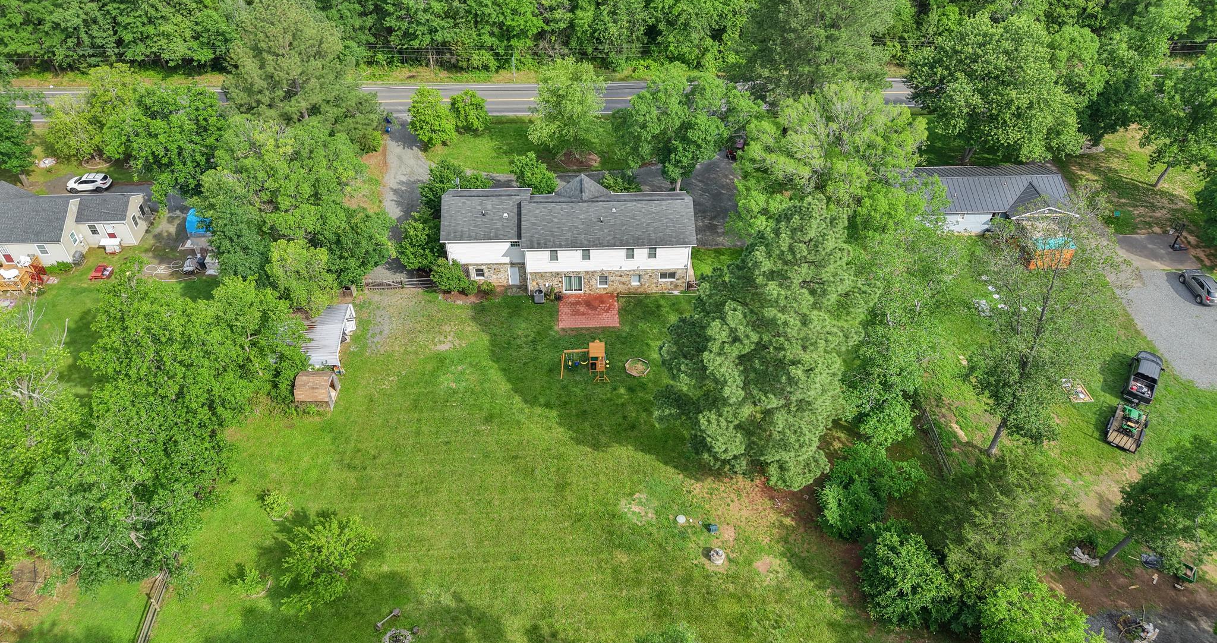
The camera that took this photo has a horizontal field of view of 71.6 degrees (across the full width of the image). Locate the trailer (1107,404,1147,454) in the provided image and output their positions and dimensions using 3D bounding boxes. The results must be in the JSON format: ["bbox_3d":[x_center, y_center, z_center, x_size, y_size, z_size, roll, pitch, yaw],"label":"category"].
[{"bbox_3d":[41.131,8.046,66.524,2.250,1.650,5.200,26,49,26],"label":"trailer"}]

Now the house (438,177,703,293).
[{"bbox_3d":[-3.862,-8.809,81.518,23.449,7.545,10.179,-1,43,-2],"label":"house"}]

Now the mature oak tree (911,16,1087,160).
[{"bbox_3d":[40.900,-24.285,90.594,17.000,16.800,17.000,0,42,0],"label":"mature oak tree"}]

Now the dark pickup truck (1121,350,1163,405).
[{"bbox_3d":[45.106,4.649,71.014,2.050,1.900,5.850,25,48,23],"label":"dark pickup truck"}]

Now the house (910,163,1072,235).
[{"bbox_3d":[39.200,-13.259,87.813,16.400,4.300,10.000,-2,43,-2],"label":"house"}]

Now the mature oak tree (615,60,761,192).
[{"bbox_3d":[7.800,-19.138,86.902,14.500,14.200,14.500,0,42,0],"label":"mature oak tree"}]

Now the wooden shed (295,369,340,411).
[{"bbox_3d":[-23.963,5.404,69.654,2.850,2.800,2.800,1,43,1],"label":"wooden shed"}]

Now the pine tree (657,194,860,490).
[{"bbox_3d":[11.176,2.186,57.452,14.500,24.800,13.000,1,43,0],"label":"pine tree"}]

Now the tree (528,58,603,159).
[{"bbox_3d":[-4.332,-23.635,94.433,8.200,11.400,8.000,1,43,0],"label":"tree"}]

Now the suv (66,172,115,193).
[{"bbox_3d":[-56.746,-15.134,91.883,4.550,1.660,1.850,-3,43,-4],"label":"suv"}]

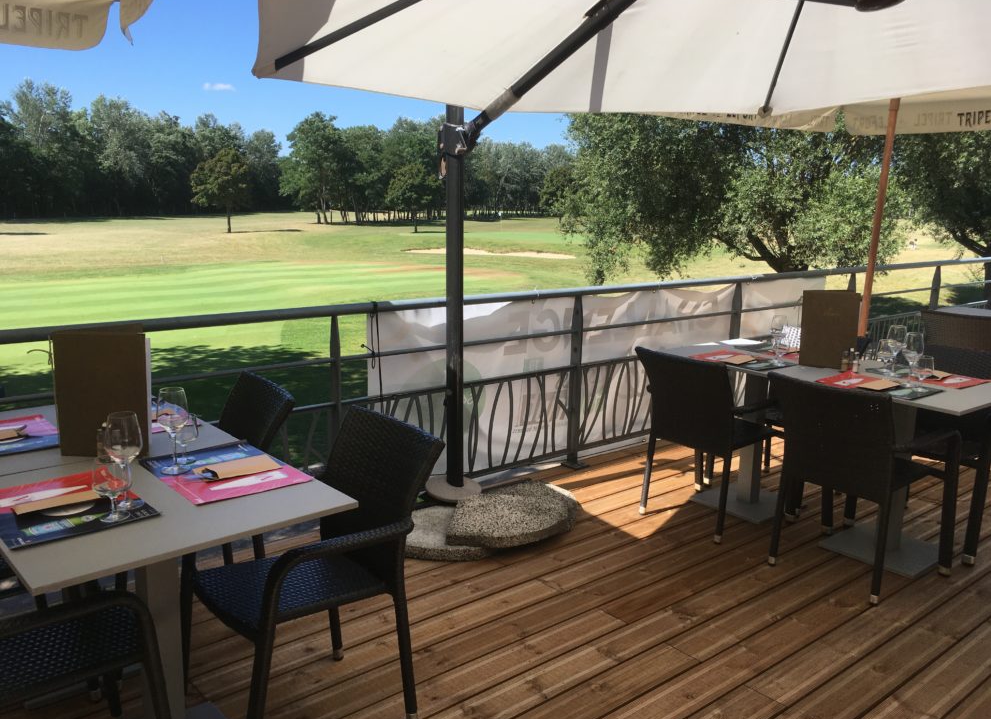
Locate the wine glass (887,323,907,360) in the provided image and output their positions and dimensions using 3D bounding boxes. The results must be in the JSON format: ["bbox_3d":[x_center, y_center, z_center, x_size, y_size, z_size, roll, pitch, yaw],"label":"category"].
[{"bbox_3d":[1.783,-0.039,3.697,0.084,0.217,0.084,1,11,0],"label":"wine glass"}]

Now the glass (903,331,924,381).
[{"bbox_3d":[1.741,0.004,3.469,0.083,0.219,0.083,1,11,0],"label":"glass"}]

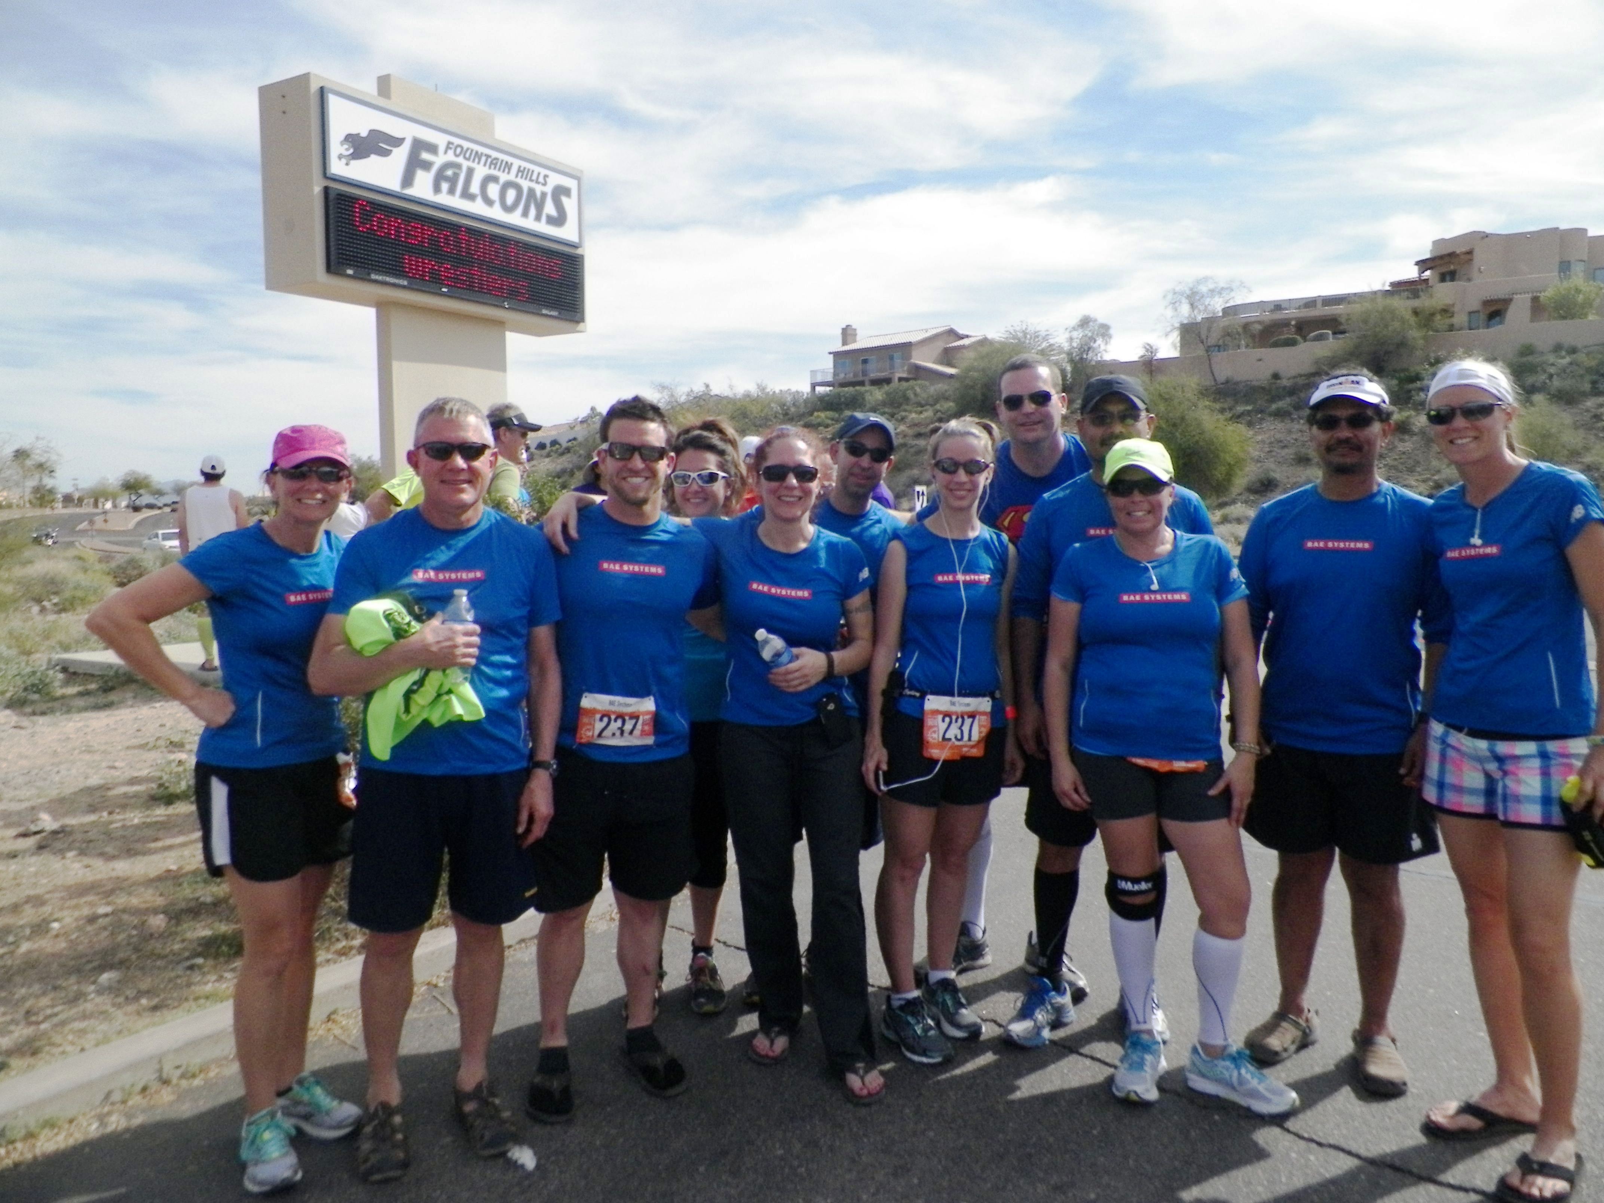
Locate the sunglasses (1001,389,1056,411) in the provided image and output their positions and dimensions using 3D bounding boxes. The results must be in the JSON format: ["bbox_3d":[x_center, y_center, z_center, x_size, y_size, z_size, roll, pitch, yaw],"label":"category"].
[{"bbox_3d":[0.683,-0.608,3.480,0.145,0.048,0.150,-8,2,20],"label":"sunglasses"}]

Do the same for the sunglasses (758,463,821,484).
[{"bbox_3d":[-0.031,-0.315,2.840,0.148,0.047,0.148,0,5,0],"label":"sunglasses"}]

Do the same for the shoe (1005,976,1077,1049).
[{"bbox_3d":[0.657,1.114,3.190,0.110,0.125,0.290,4,7,43],"label":"shoe"}]

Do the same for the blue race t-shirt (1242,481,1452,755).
[{"bbox_3d":[1.319,0.044,2.820,0.500,0.650,0.300,1,5,19],"label":"blue race t-shirt"}]

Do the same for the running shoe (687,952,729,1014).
[{"bbox_3d":[-0.282,1.114,3.437,0.100,0.110,0.265,-1,5,-8],"label":"running shoe"}]

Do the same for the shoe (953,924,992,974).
[{"bbox_3d":[0.472,1.074,3.593,0.300,0.130,0.110,-5,6,-37],"label":"shoe"}]

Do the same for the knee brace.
[{"bbox_3d":[0.838,0.742,2.930,0.130,0.105,0.130,1,5,16],"label":"knee brace"}]

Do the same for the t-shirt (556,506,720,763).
[{"bbox_3d":[-0.411,0.080,2.780,0.460,0.620,0.280,-1,5,-8],"label":"t-shirt"}]

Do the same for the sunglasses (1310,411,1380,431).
[{"bbox_3d":[1.340,-0.446,2.850,0.145,0.045,0.150,6,13,31],"label":"sunglasses"}]

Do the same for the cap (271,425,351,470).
[{"bbox_3d":[-1.067,-0.334,2.520,0.170,0.120,0.250,-2,6,-27],"label":"cap"}]

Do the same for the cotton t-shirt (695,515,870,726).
[{"bbox_3d":[-0.048,0.039,2.870,0.440,0.540,0.280,0,5,10],"label":"cotton t-shirt"}]

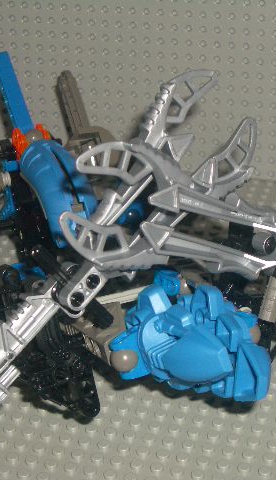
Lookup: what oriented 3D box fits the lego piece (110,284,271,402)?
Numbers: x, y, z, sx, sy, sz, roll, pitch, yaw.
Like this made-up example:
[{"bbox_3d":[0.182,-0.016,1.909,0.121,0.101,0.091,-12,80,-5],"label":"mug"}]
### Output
[{"bbox_3d":[0.021,0.041,0.441,0.058,0.033,0.033,10,31,22],"label":"lego piece"}]

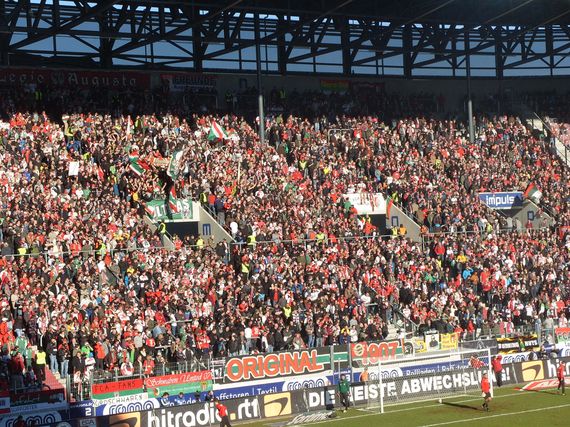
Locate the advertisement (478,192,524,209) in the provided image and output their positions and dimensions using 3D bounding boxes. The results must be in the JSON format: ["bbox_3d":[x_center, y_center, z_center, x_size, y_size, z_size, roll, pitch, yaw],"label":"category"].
[{"bbox_3d":[16.270,-0.946,105.000,4.120,1.250,0.180,-2,-2,-26],"label":"advertisement"}]

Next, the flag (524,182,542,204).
[{"bbox_3d":[18.383,-1.553,103.500,1.330,1.480,0.400,-3,-1,10],"label":"flag"}]

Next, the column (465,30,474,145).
[{"bbox_3d":[14.643,-9.531,110.488,0.380,10.020,0.380,-2,-2,-26],"label":"column"}]

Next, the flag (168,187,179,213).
[{"bbox_3d":[-6.973,-0.876,87.500,0.630,1.630,0.350,-3,-1,-5],"label":"flag"}]

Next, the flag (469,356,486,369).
[{"bbox_3d":[10.498,8.126,76.300,0.980,0.650,0.300,-3,-1,8],"label":"flag"}]

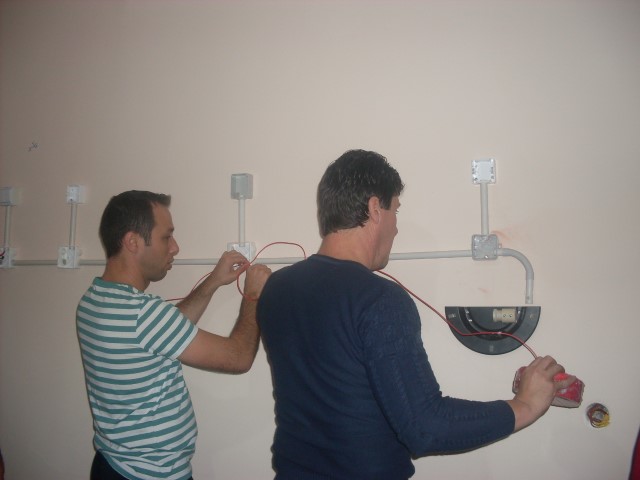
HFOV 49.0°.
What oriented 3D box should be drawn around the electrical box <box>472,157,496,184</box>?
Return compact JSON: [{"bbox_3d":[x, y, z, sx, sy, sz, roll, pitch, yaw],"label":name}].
[{"bbox_3d":[0.528,-0.219,2.255,0.073,0.076,0.034,-2,-6,18],"label":"electrical box"}]

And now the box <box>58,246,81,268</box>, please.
[{"bbox_3d":[-0.965,0.068,2.707,0.074,0.080,0.036,-2,-6,18],"label":"box"}]

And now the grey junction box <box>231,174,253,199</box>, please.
[{"bbox_3d":[-0.280,-0.194,2.504,0.064,0.084,0.049,-2,-6,18],"label":"grey junction box"}]

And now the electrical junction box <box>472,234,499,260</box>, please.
[{"bbox_3d":[0.525,0.024,2.230,0.079,0.079,0.041,-2,-6,18],"label":"electrical junction box"}]

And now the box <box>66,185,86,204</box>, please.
[{"bbox_3d":[-0.943,-0.176,2.722,0.063,0.071,0.036,-2,-6,18],"label":"box"}]

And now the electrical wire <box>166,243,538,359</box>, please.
[{"bbox_3d":[0.006,0.141,1.797,1.051,0.278,0.263,-2,-6,18],"label":"electrical wire"}]

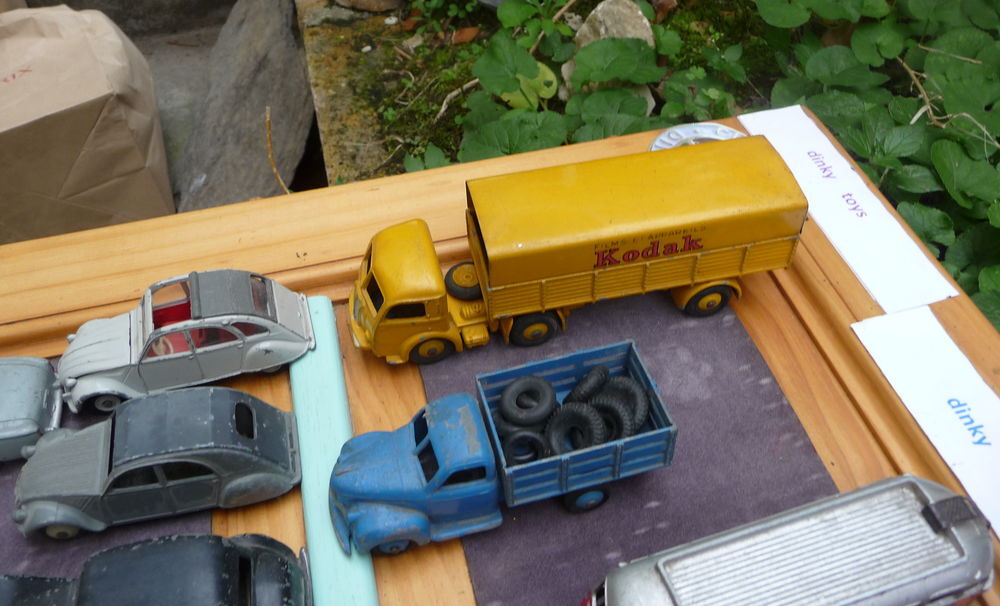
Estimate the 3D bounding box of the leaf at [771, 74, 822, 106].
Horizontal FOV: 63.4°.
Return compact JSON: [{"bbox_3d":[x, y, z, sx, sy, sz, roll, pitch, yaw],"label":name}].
[{"bbox_3d":[0.193,-0.136,0.527,0.033,0.008,0.034,-12,58,-1],"label":"leaf"}]

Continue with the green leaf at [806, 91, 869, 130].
[{"bbox_3d":[0.206,-0.118,0.497,0.036,0.009,0.035,-5,58,3],"label":"green leaf"}]

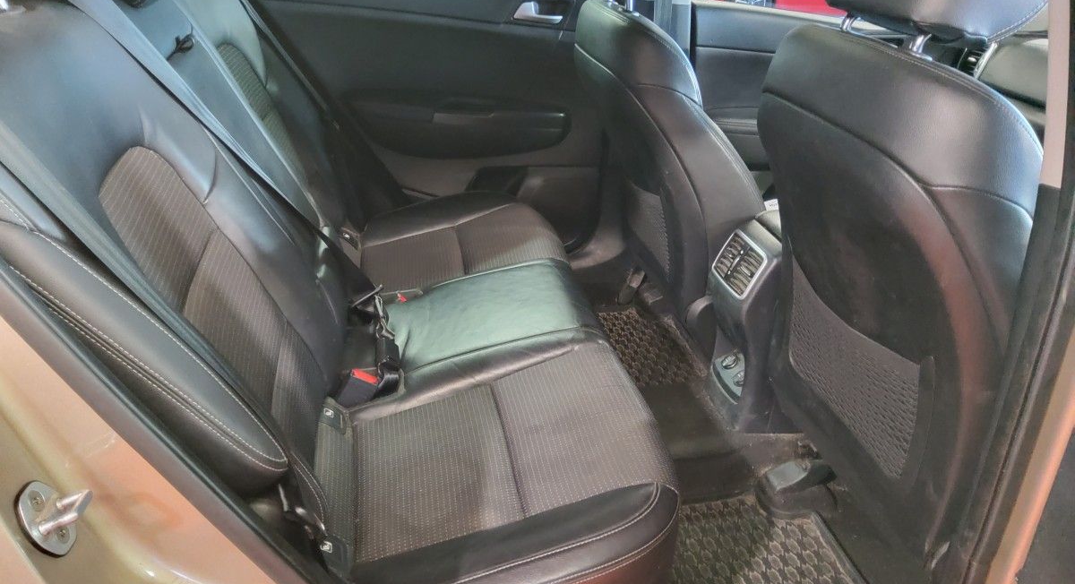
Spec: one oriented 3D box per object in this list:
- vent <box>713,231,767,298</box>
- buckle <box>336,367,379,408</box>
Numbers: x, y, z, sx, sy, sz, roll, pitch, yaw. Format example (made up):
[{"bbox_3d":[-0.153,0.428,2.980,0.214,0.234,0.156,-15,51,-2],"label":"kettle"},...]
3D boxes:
[{"bbox_3d":[0.367,-0.048,1.438,0.030,0.083,0.133,21,19,-19],"label":"vent"},{"bbox_3d":[-0.274,0.155,1.206,0.046,0.070,0.024,24,18,-16],"label":"buckle"}]

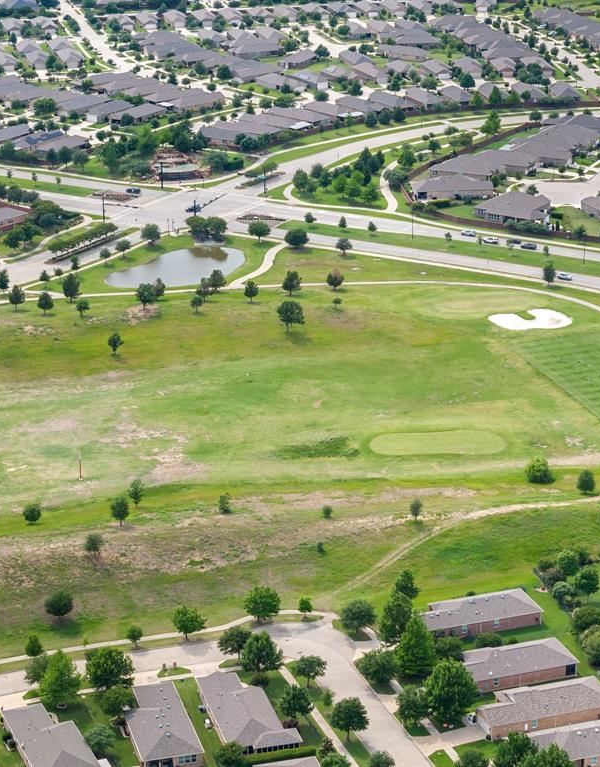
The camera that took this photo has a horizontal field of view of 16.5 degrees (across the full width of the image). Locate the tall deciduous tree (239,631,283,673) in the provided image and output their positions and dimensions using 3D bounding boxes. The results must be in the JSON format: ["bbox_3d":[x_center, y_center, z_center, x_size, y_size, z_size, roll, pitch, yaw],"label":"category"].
[{"bbox_3d":[-6.720,46.710,356.590,7.490,7.910,7.490,0,20,0],"label":"tall deciduous tree"}]

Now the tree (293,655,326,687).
[{"bbox_3d":[1.910,54.800,394.180,6.200,6.300,6.200,0,20,0],"label":"tree"}]

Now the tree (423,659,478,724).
[{"bbox_3d":[24.650,50.910,338.830,8.910,12.110,8.910,0,20,0],"label":"tree"}]

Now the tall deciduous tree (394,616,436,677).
[{"bbox_3d":[22.370,50.030,398.780,8.200,12.200,8.200,0,20,0],"label":"tall deciduous tree"}]

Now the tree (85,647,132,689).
[{"bbox_3d":[-36.430,54.250,392.270,8.900,8.600,8.900,0,20,0],"label":"tree"}]

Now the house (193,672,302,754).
[{"bbox_3d":[-9.770,60.020,380.990,12.910,5.300,29.370,-5,20,-15],"label":"house"}]

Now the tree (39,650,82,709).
[{"bbox_3d":[-40.050,49.550,346.400,7.110,10.020,7.110,0,20,0],"label":"tree"}]

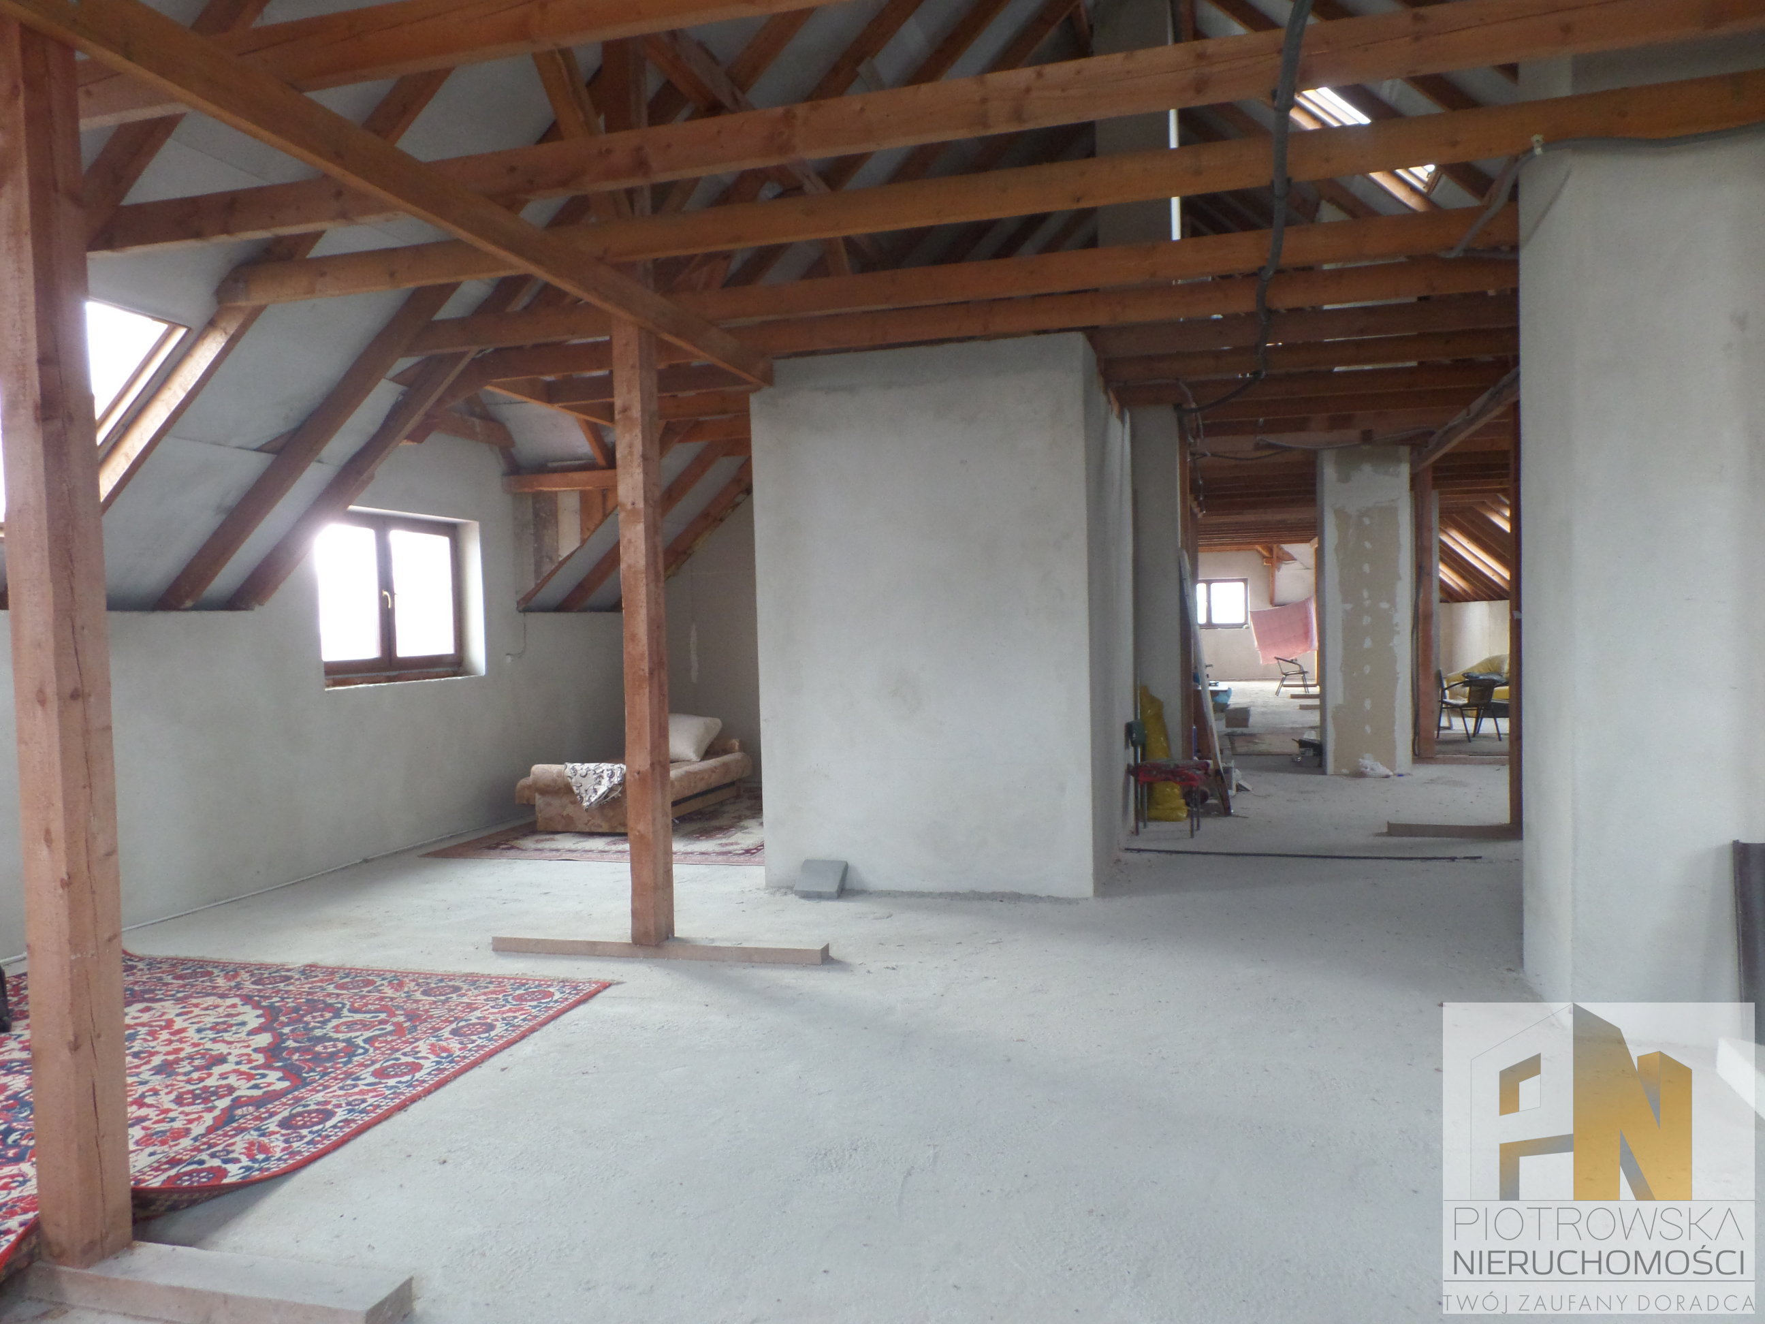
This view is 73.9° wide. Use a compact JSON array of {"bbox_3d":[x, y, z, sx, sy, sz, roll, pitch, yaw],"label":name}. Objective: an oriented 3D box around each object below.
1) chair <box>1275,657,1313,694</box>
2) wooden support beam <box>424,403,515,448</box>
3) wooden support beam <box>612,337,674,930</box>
[{"bbox_3d":[7.632,0.301,21.722,0.644,0.686,0.560,-1,2,16],"label":"chair"},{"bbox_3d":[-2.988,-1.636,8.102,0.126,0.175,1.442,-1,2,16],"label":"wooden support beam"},{"bbox_3d":[-1.039,-0.117,5.085,0.126,2.671,0.154,-1,2,16],"label":"wooden support beam"}]

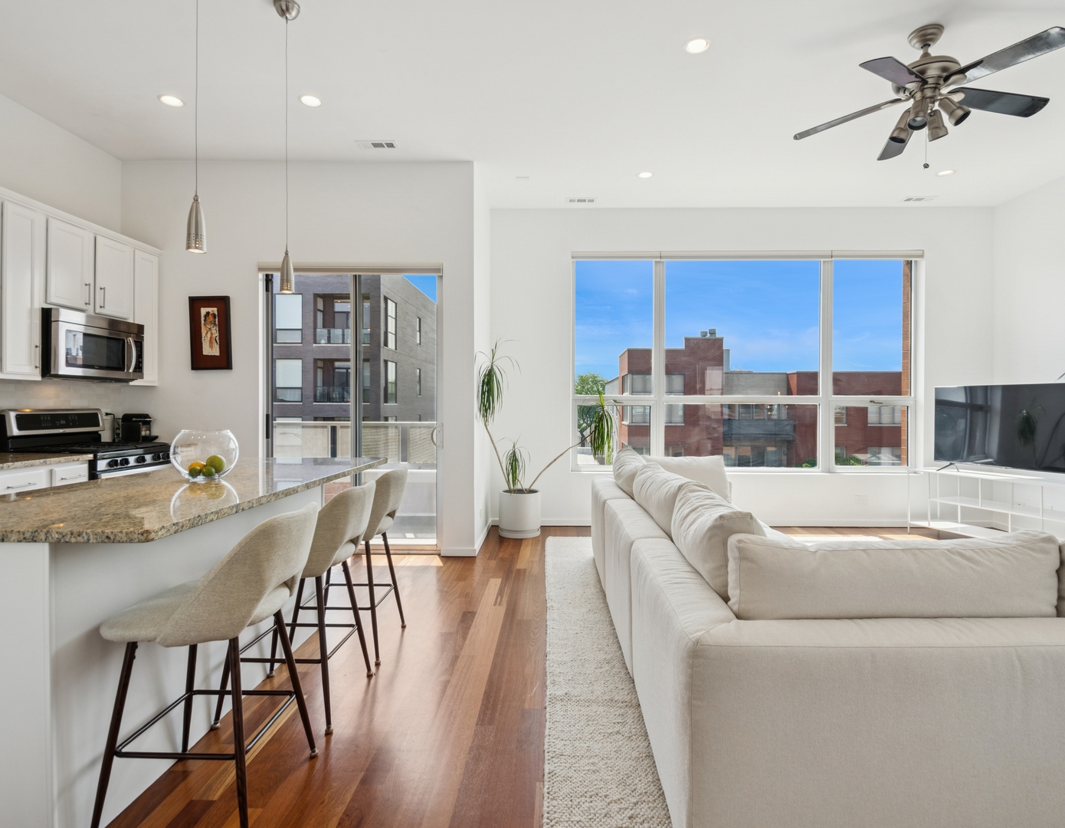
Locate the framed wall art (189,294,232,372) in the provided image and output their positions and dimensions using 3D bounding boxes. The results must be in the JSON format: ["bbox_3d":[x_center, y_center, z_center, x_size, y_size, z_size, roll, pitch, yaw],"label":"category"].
[{"bbox_3d":[-2.685,-0.674,4.349,0.350,0.616,0.040,-1,1,2],"label":"framed wall art"}]

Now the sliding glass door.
[{"bbox_3d":[-1.530,-0.041,4.391,1.540,2.395,0.120,0,1,2],"label":"sliding glass door"}]

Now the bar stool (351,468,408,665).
[{"bbox_3d":[-0.954,0.740,2.709,0.570,0.925,0.480,0,1,2],"label":"bar stool"}]

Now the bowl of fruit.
[{"bbox_3d":[-1.499,0.191,2.374,0.260,0.207,0.260,0,1,0],"label":"bowl of fruit"}]

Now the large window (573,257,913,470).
[{"bbox_3d":[2.145,-0.509,5.320,3.466,2.216,0.120,0,1,2],"label":"large window"}]

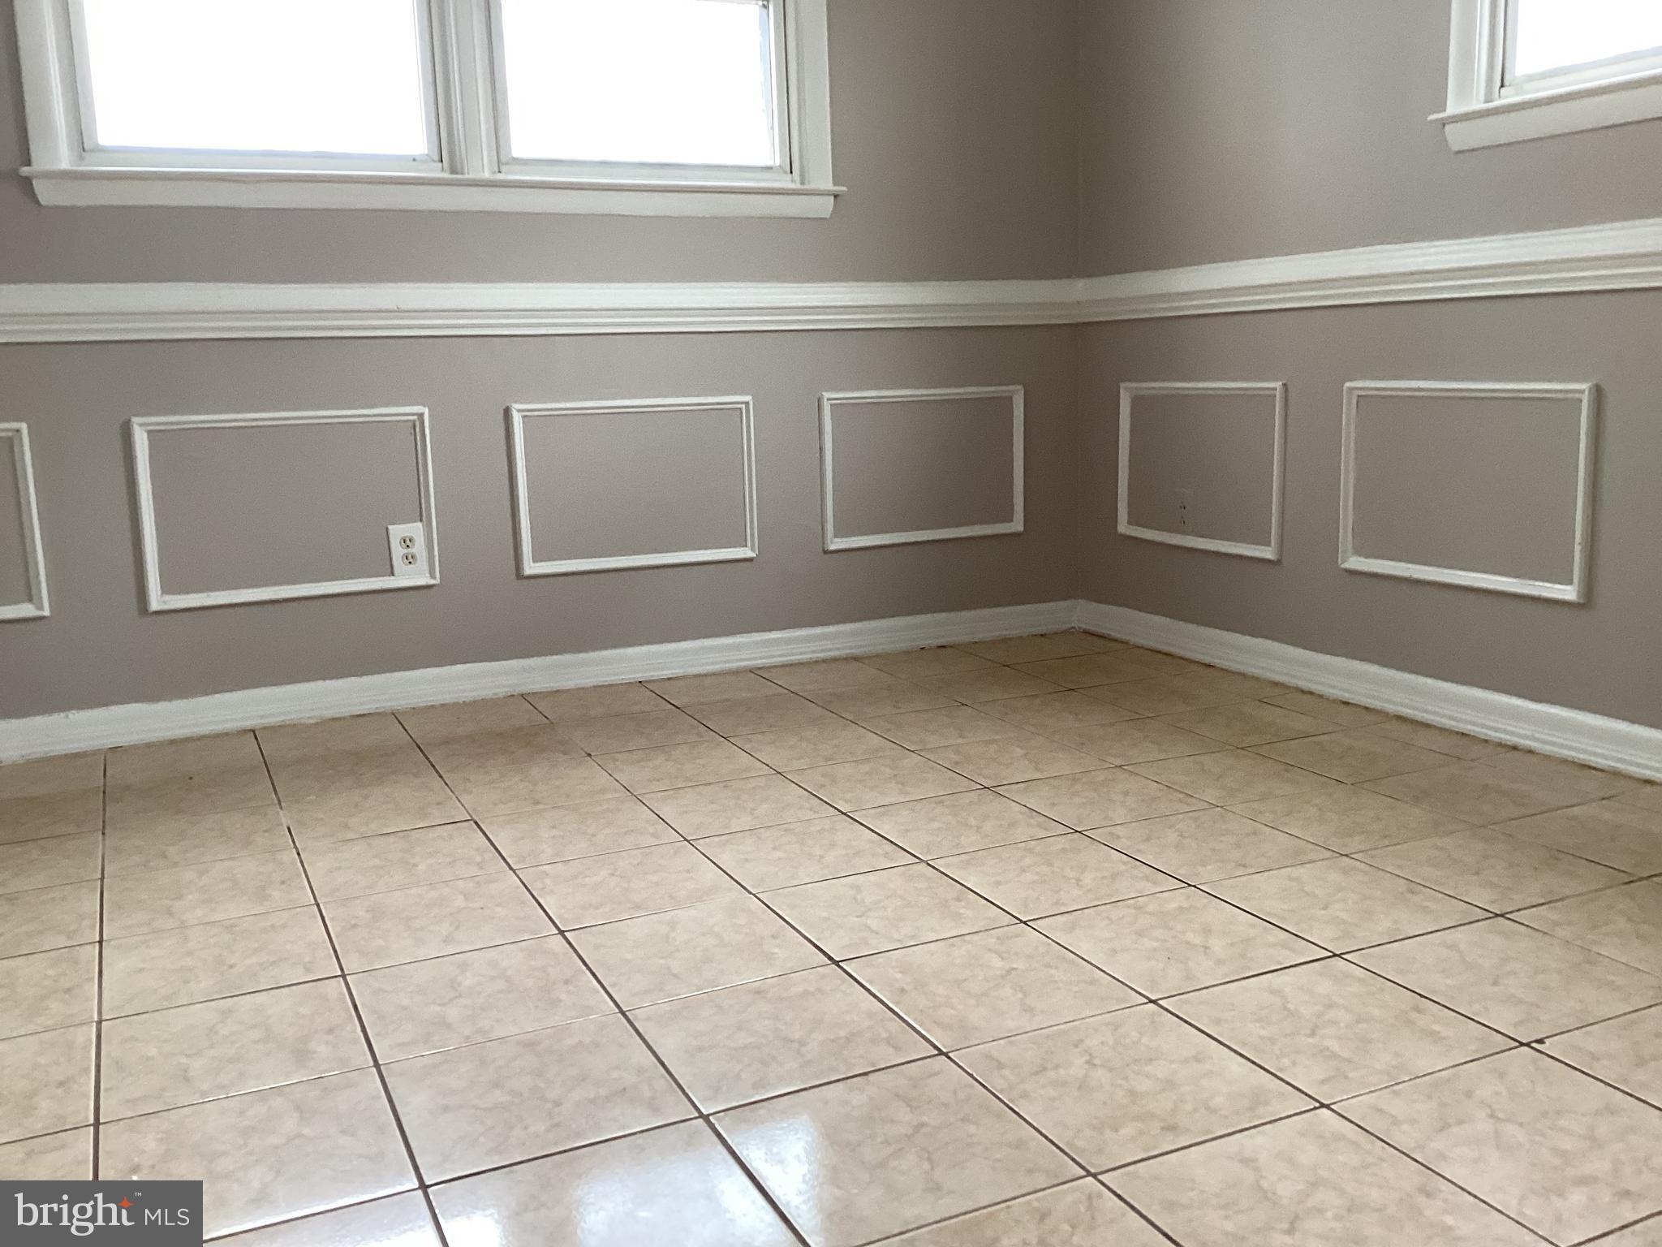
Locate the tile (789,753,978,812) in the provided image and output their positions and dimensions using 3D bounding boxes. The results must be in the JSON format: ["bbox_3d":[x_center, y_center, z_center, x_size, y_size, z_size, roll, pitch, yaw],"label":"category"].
[{"bbox_3d":[0.096,0.310,2.895,0.298,0.010,0.298,-6,11,-24],"label":"tile"}]

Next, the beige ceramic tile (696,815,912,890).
[{"bbox_3d":[-0.050,0.388,2.507,0.301,0.012,0.301,-6,11,-24],"label":"beige ceramic tile"}]

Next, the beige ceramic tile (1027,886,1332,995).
[{"bbox_3d":[0.484,0.447,2.090,0.301,0.012,0.301,-6,11,-24],"label":"beige ceramic tile"}]

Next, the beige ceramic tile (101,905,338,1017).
[{"bbox_3d":[-0.872,0.480,2.123,0.297,0.010,0.297,-6,11,-24],"label":"beige ceramic tile"}]

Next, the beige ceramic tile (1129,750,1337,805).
[{"bbox_3d":[0.776,0.295,2.884,0.301,0.012,0.301,-6,11,-24],"label":"beige ceramic tile"}]

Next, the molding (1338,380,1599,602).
[{"bbox_3d":[1.290,-0.288,3.093,0.020,0.417,0.642,-6,11,-24],"label":"molding"}]

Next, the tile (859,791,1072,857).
[{"bbox_3d":[0.226,0.357,2.624,0.297,0.010,0.297,-6,11,-24],"label":"tile"}]

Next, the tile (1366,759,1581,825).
[{"bbox_3d":[1.180,0.309,2.738,0.301,0.012,0.301,-6,11,-24],"label":"tile"}]

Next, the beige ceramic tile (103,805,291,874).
[{"bbox_3d":[-1.133,0.391,2.674,0.301,0.012,0.301,-6,11,-24],"label":"beige ceramic tile"}]

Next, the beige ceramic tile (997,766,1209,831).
[{"bbox_3d":[0.501,0.326,2.759,0.301,0.012,0.301,-6,11,-24],"label":"beige ceramic tile"}]

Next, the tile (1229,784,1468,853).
[{"bbox_3d":[0.903,0.340,2.603,0.297,0.010,0.297,-6,11,-24],"label":"tile"}]

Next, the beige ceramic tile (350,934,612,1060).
[{"bbox_3d":[-0.469,0.493,1.978,0.297,0.010,0.297,-6,11,-24],"label":"beige ceramic tile"}]

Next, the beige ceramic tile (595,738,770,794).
[{"bbox_3d":[-0.307,0.296,3.040,0.298,0.010,0.298,-6,11,-24],"label":"beige ceramic tile"}]

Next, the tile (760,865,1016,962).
[{"bbox_3d":[0.080,0.431,2.228,0.298,0.010,0.298,-6,11,-24],"label":"tile"}]

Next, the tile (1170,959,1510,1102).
[{"bbox_3d":[0.611,0.490,1.811,0.297,0.010,0.297,-6,11,-24],"label":"tile"}]

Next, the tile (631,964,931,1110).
[{"bbox_3d":[-0.066,0.507,1.832,0.297,0.010,0.297,-6,11,-24],"label":"tile"}]

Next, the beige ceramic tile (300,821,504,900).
[{"bbox_3d":[-0.726,0.403,2.518,0.298,0.010,0.298,-6,11,-24],"label":"beige ceramic tile"}]

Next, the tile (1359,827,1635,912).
[{"bbox_3d":[1.031,0.384,2.332,0.297,0.010,0.297,-6,11,-24],"label":"tile"}]

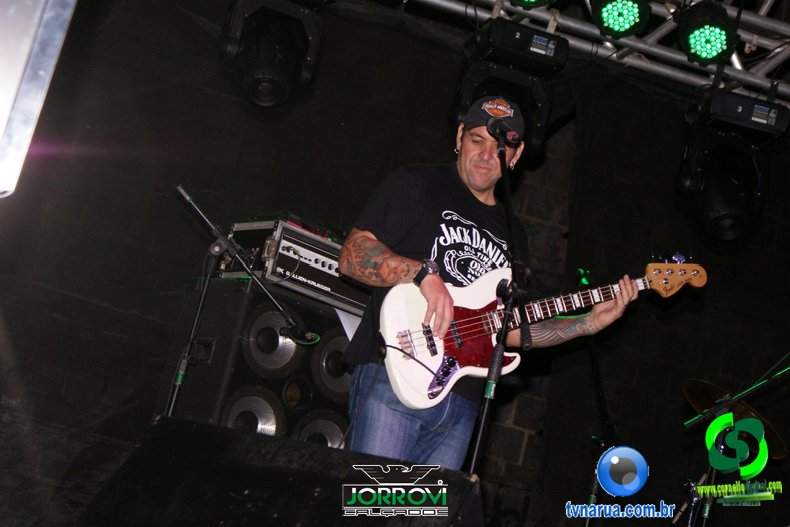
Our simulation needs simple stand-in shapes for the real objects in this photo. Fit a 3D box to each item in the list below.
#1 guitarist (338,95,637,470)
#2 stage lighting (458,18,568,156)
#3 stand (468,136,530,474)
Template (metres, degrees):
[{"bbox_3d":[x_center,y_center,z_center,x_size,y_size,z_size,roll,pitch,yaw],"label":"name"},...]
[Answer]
[{"bbox_3d":[0.133,0.417,6.187,0.860,1.800,0.480,21,-14,-33],"label":"guitarist"},{"bbox_3d":[0.427,-0.591,8.900,0.380,0.570,0.370,15,-12,-6],"label":"stage lighting"},{"bbox_3d":[0.173,0.406,5.445,0.550,1.540,0.600,19,-13,-23],"label":"stand"}]

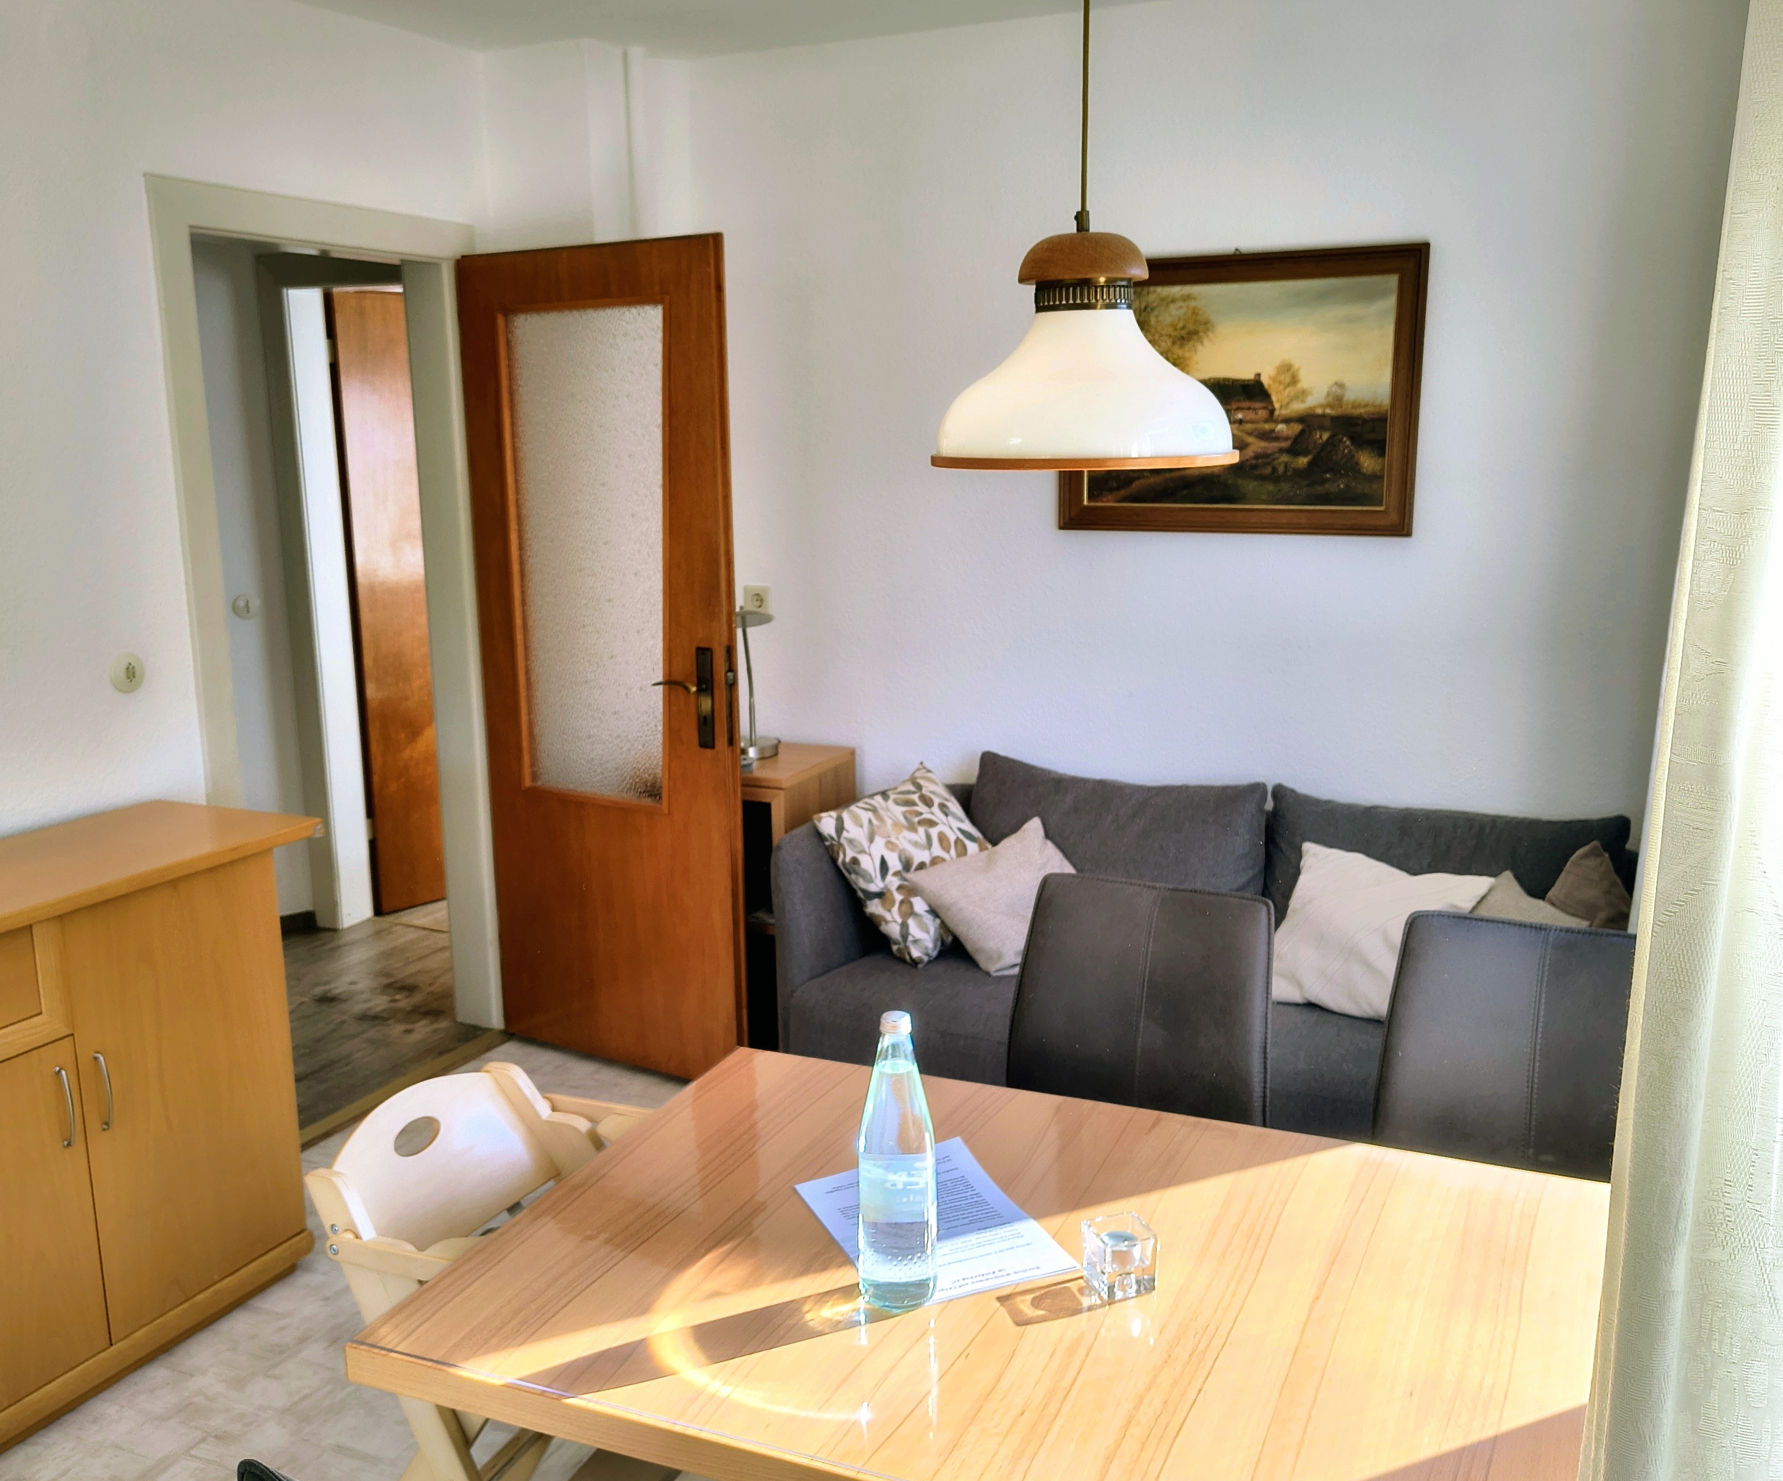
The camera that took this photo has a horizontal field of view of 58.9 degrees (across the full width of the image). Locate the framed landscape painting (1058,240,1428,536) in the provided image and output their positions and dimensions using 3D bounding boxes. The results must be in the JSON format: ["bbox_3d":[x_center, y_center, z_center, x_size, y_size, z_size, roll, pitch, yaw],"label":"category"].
[{"bbox_3d":[0.750,-0.759,3.485,0.795,0.600,0.030,5,13,25],"label":"framed landscape painting"}]

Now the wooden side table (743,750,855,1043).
[{"bbox_3d":[-0.384,0.422,4.037,0.500,0.766,0.470,5,13,25],"label":"wooden side table"}]

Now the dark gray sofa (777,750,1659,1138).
[{"bbox_3d":[0.713,0.537,3.337,1.820,0.800,0.790,5,13,25],"label":"dark gray sofa"}]

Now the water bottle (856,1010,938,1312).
[{"bbox_3d":[0.005,0.399,1.522,0.080,0.290,0.080,-1,12,0],"label":"water bottle"}]

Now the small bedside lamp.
[{"bbox_3d":[-0.367,-0.148,3.967,0.150,0.385,0.160,-1,12,0],"label":"small bedside lamp"}]

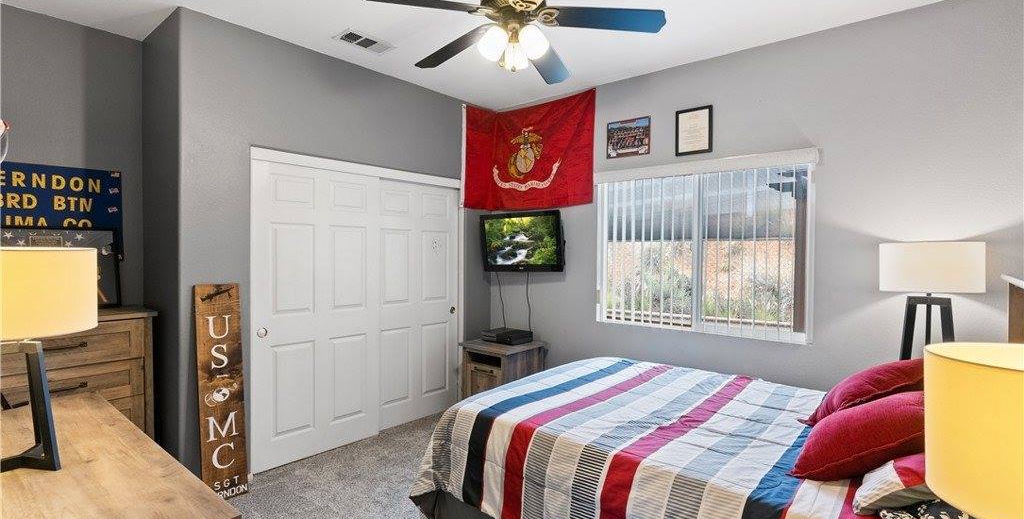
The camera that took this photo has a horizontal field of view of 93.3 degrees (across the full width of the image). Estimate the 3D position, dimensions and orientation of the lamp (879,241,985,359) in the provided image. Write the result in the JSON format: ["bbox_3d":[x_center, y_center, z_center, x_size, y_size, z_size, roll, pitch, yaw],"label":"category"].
[{"bbox_3d":[2.095,0.239,2.430,0.400,0.650,0.400,1,1,40],"label":"lamp"}]

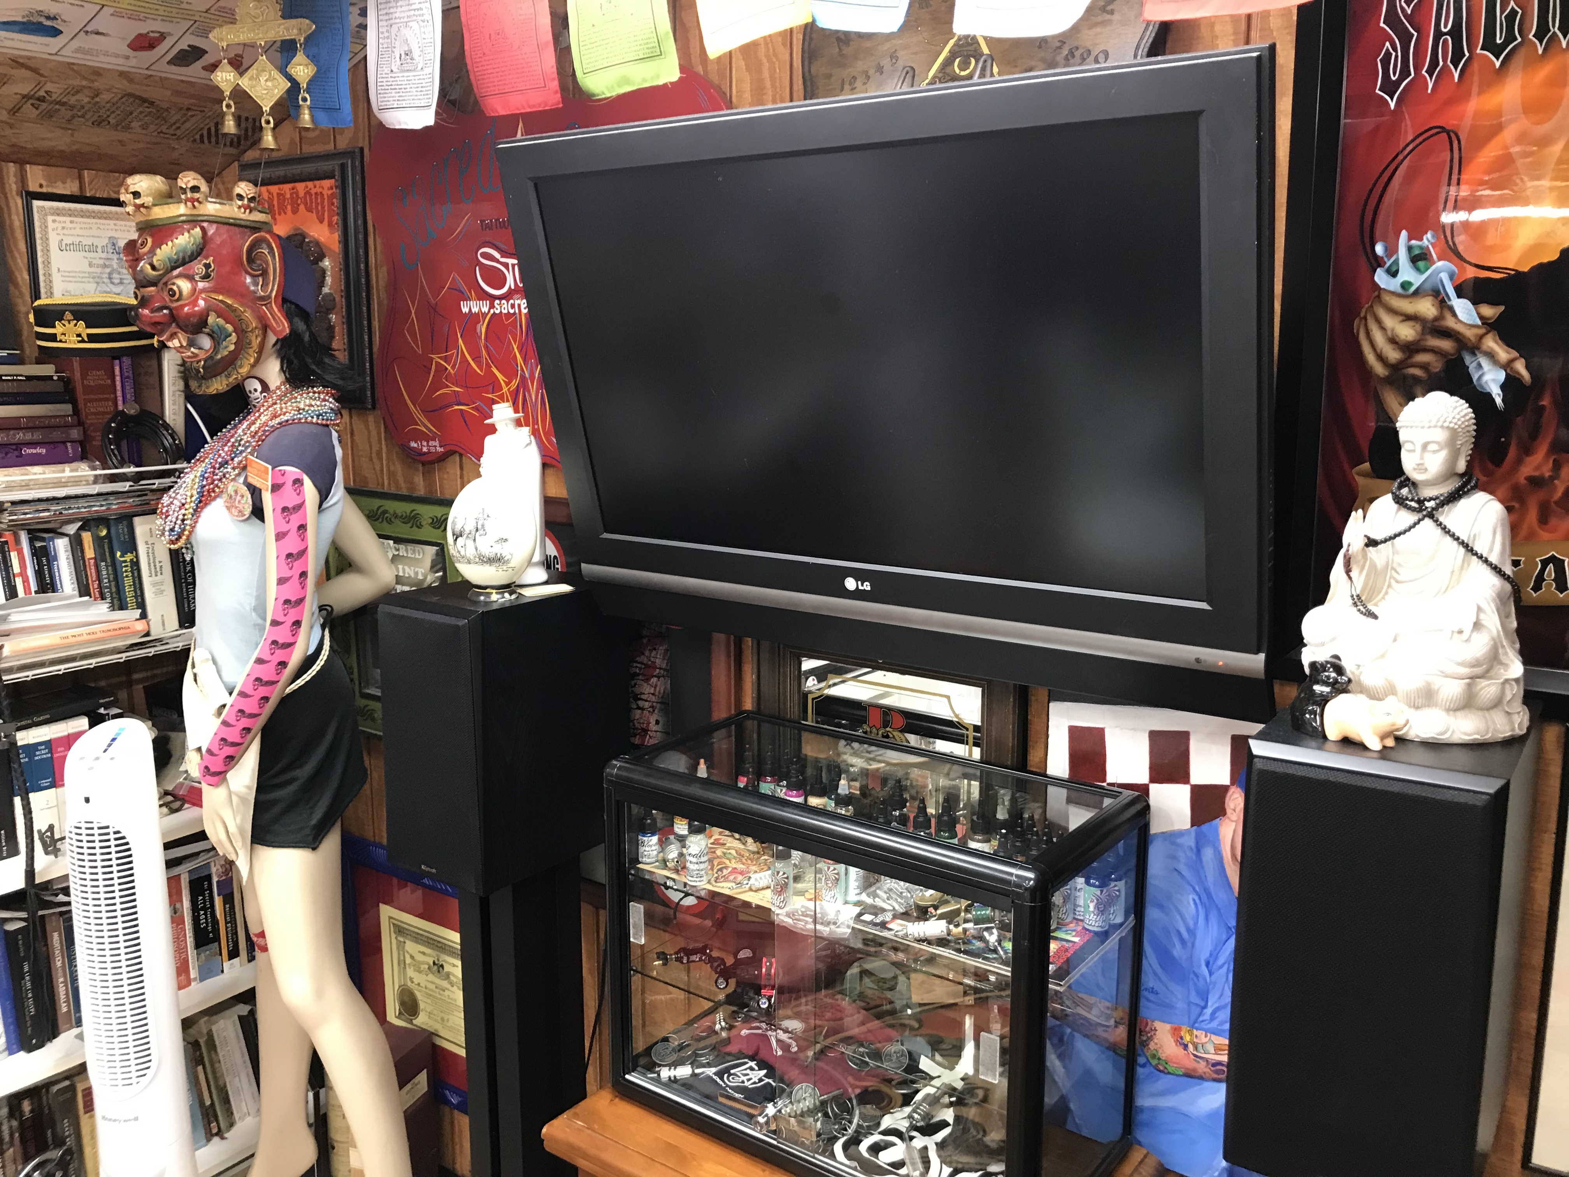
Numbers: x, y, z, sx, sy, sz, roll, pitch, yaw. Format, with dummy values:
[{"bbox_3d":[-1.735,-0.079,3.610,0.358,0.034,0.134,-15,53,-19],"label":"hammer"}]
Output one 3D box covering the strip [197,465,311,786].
[{"bbox_3d":[-0.762,0.054,1.820,0.148,0.455,0.090,-4,11,-22],"label":"strip"}]

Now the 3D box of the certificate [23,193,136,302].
[{"bbox_3d":[-1.376,-0.664,2.586,0.020,0.243,0.313,7,13,35],"label":"certificate"}]

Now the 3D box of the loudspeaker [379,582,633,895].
[{"bbox_3d":[-0.458,0.221,2.112,0.225,0.449,0.343,7,13,35],"label":"loudspeaker"}]

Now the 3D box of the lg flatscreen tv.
[{"bbox_3d":[0.099,-0.242,1.670,1.045,0.745,0.110,8,26,35],"label":"lg flatscreen tv"}]

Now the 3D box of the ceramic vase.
[{"bbox_3d":[-0.462,-0.138,2.003,0.142,0.300,0.142,0,10,0],"label":"ceramic vase"}]

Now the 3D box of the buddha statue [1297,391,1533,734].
[{"bbox_3d":[0.651,-0.029,1.302,0.175,0.335,0.210,-10,14,-44],"label":"buddha statue"}]

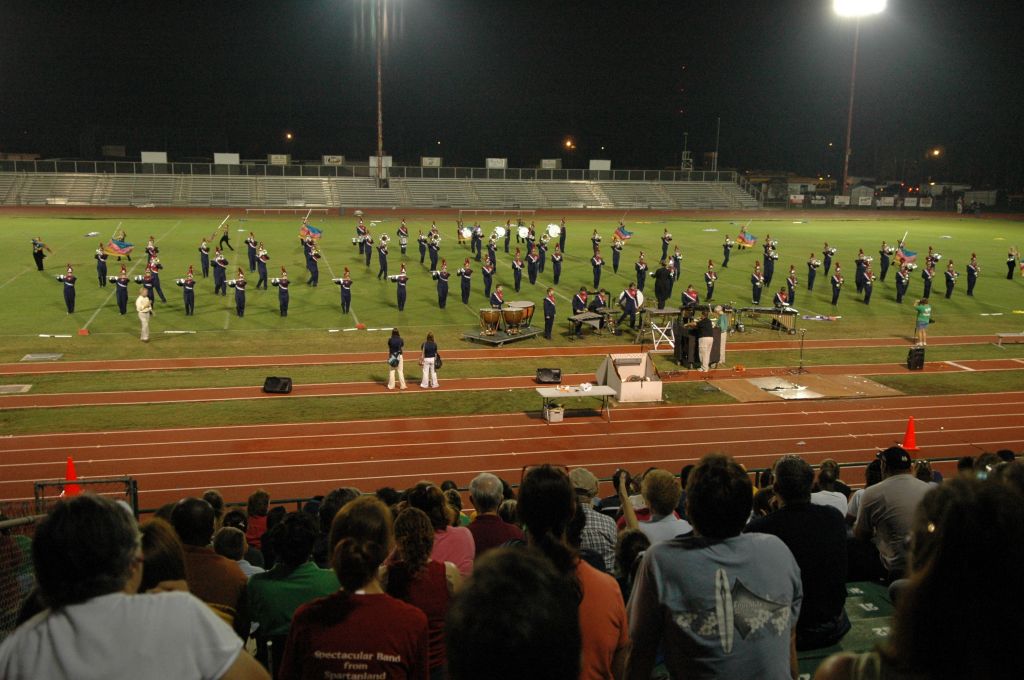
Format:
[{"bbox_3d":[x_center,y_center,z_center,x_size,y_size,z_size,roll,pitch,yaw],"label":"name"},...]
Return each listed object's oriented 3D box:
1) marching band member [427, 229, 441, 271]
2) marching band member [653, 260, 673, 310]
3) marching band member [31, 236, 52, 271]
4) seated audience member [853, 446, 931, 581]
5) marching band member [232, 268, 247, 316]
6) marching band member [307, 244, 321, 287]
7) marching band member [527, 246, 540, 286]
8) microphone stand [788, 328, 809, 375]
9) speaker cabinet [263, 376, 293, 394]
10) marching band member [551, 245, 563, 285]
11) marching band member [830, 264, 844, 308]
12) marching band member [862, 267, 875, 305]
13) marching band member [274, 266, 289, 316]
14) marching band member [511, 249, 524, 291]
[{"bbox_3d":[-3.847,-4.376,47.550,0.650,1.925,0.650,-1,11,-14],"label":"marching band member"},{"bbox_3d":[5.106,-1.854,32.560,0.580,1.633,0.500,-1,12,-14],"label":"marching band member"},{"bbox_3d":[-21.611,-3.939,44.164,0.750,1.510,0.600,1,11,-5],"label":"marching band member"},{"bbox_3d":[2.416,1.259,6.448,0.540,1.250,0.820,1,12,-3],"label":"seated audience member"},{"bbox_3d":[-9.998,-1.745,35.506,0.540,1.791,0.420,-1,12,-14],"label":"marching band member"},{"bbox_3d":[-8.645,-3.251,41.999,0.520,1.850,0.600,-4,12,-26],"label":"marching band member"},{"bbox_3d":[0.991,-3.460,44.540,0.550,1.844,0.450,-1,12,-14],"label":"marching band member"},{"bbox_3d":[8.589,0.320,28.724,0.520,1.280,0.500,-1,12,-15],"label":"microphone stand"},{"bbox_3d":[-6.196,1.167,25.547,0.700,0.380,0.400,-1,12,-14],"label":"speaker cabinet"},{"bbox_3d":[2.071,-3.494,44.517,0.520,1.881,0.420,-1,12,-15],"label":"marching band member"},{"bbox_3d":[14.129,-2.427,41.864,0.510,1.828,0.440,-1,12,-14],"label":"marching band member"},{"bbox_3d":[15.572,-2.454,42.190,0.510,1.829,0.440,-1,12,-14],"label":"marching band member"},{"bbox_3d":[-8.433,-1.783,35.433,0.580,1.857,0.480,-1,11,-14],"label":"marching band member"},{"bbox_3d":[0.264,-3.078,42.472,0.530,1.955,0.440,-1,12,-14],"label":"marching band member"}]

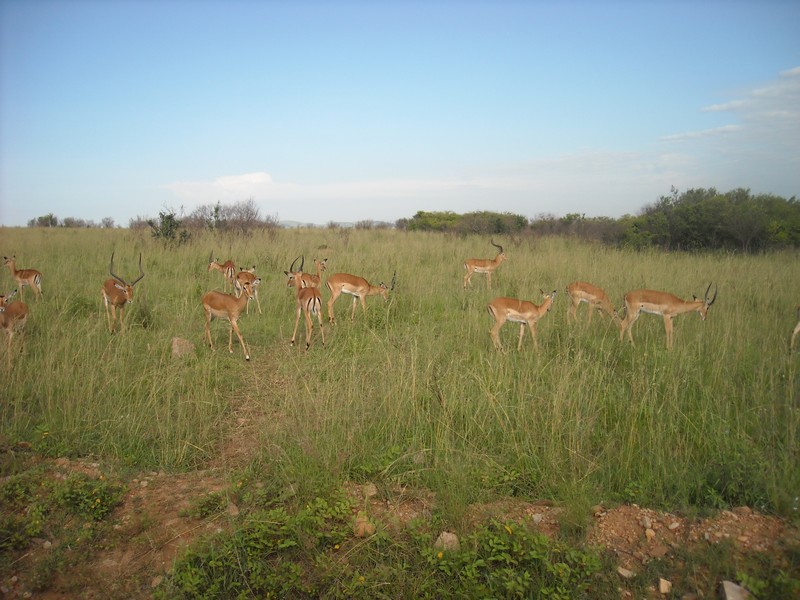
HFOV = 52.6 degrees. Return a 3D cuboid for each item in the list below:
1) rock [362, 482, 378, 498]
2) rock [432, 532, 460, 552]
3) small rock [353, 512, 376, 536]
[{"bbox_3d":[-0.196,1.265,5.370,0.105,0.082,0.090,0,5,0],"label":"rock"},{"bbox_3d":[0.257,1.340,4.470,0.155,0.115,0.125,0,5,0],"label":"rock"},{"bbox_3d":[-0.207,1.313,4.720,0.132,0.110,0.115,0,5,0],"label":"small rock"}]

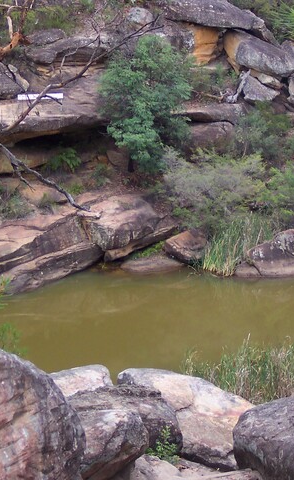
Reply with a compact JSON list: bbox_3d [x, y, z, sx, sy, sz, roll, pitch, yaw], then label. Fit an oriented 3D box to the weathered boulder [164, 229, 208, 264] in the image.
[{"bbox_3d":[0.770,0.130,25.200,0.870,0.620,0.750,0,11,0],"label":"weathered boulder"}]

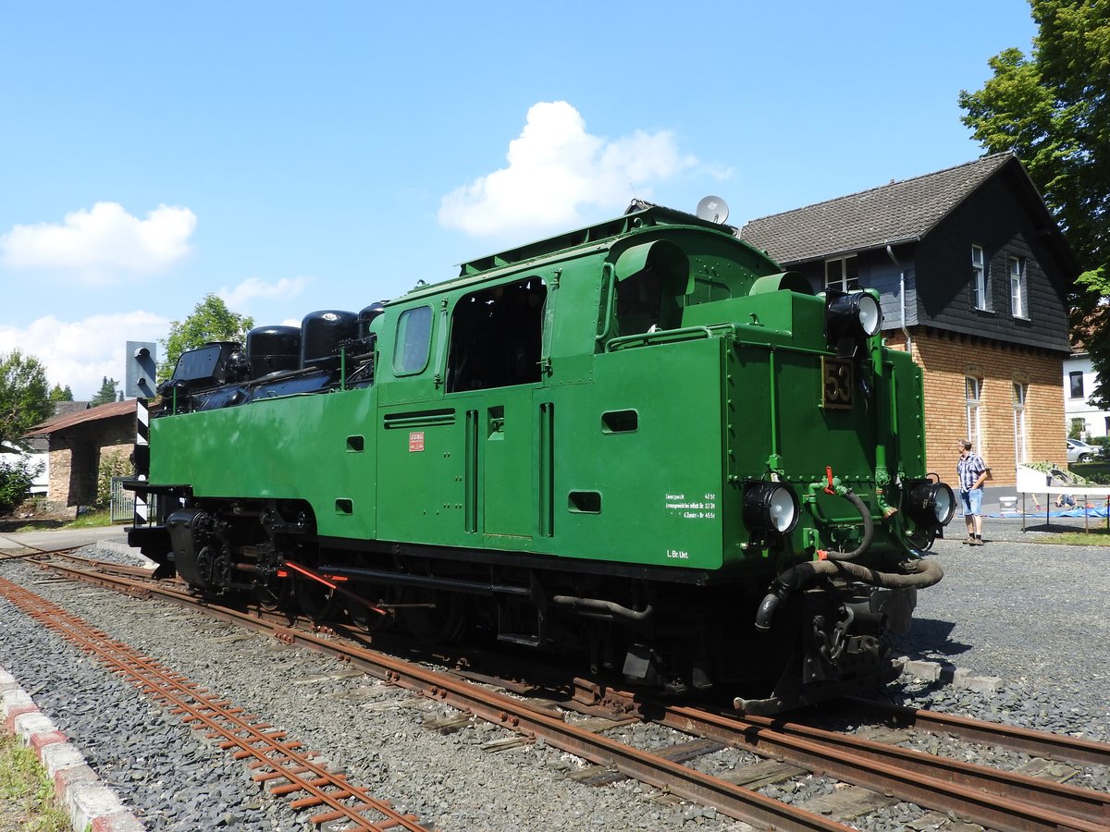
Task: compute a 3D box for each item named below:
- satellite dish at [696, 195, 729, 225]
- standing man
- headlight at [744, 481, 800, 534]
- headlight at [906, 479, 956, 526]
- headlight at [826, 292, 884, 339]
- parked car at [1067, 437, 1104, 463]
[{"bbox_3d":[4.505,-5.809,27.400,0.900,0.950,0.420,0,-4,-8],"label":"satellite dish"},{"bbox_3d":[6.974,1.270,16.148,0.360,1.750,0.530,2,-4,-25],"label":"standing man"},{"bbox_3d":[1.117,0.482,4.960,0.270,0.280,0.200,3,-5,-41],"label":"headlight"},{"bbox_3d":[2.368,0.550,6.058,0.270,0.280,0.200,3,-5,-41],"label":"headlight"},{"bbox_3d":[1.747,-0.573,5.610,0.270,0.280,0.220,3,-5,-41],"label":"headlight"},{"bbox_3d":[25.823,1.896,48.665,1.800,1.480,4.350,3,-5,-38],"label":"parked car"}]

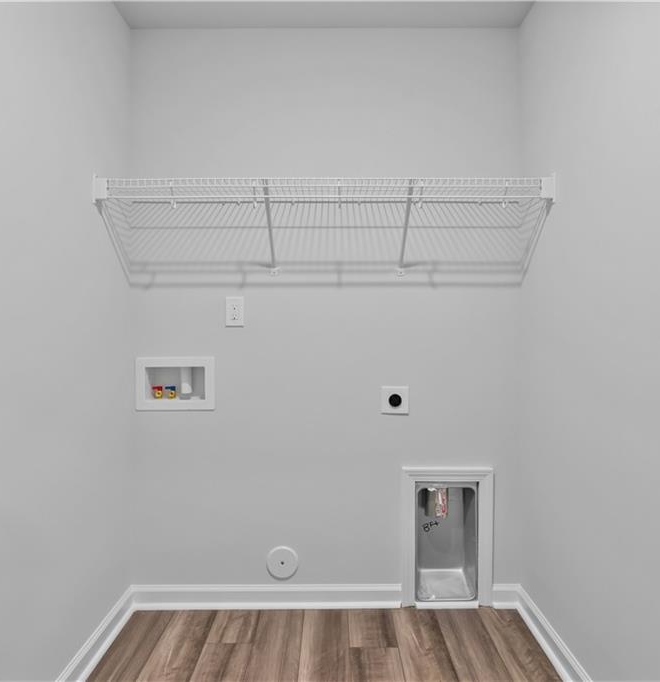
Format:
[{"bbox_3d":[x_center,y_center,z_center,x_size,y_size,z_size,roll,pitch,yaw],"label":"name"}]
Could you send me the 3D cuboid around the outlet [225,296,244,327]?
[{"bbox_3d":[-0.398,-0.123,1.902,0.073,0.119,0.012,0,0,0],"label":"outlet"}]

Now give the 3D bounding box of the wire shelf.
[{"bbox_3d":[-0.021,-0.420,1.757,1.630,0.320,0.300,0,0,0],"label":"wire shelf"}]

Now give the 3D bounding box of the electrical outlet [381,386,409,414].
[{"bbox_3d":[0.273,0.248,1.901,0.116,0.117,0.015,0,0,0],"label":"electrical outlet"}]

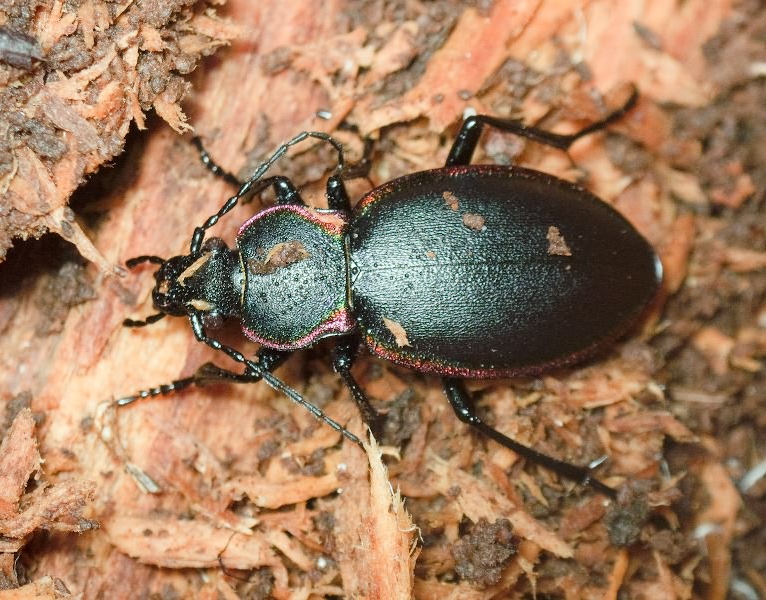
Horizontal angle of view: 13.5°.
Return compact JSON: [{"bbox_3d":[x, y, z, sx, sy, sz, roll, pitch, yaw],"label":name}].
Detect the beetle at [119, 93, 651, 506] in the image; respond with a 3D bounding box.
[{"bbox_3d":[0.000,0.000,0.170,0.028,0.009,0.021,0,81,-9],"label":"beetle"}]

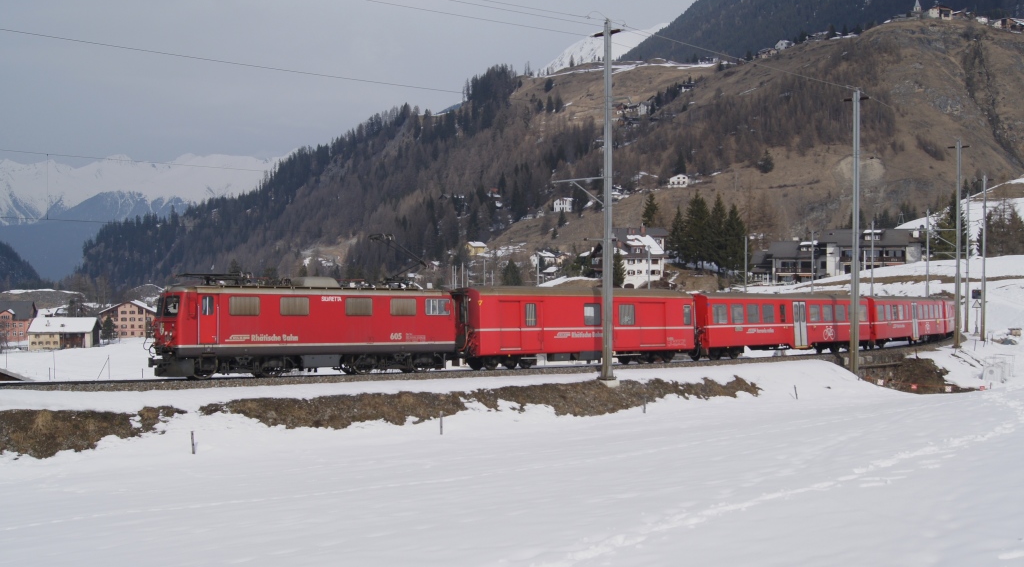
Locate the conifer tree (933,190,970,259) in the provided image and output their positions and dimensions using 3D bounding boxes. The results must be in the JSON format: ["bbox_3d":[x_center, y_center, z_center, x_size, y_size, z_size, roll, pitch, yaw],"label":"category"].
[{"bbox_3d":[91.272,-12.018,195.000,7.300,14.600,7.300,0,1,0],"label":"conifer tree"}]

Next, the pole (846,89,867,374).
[{"bbox_3d":[19.870,-2.950,54.200,0.500,16.300,0.500,1,2,45],"label":"pole"}]

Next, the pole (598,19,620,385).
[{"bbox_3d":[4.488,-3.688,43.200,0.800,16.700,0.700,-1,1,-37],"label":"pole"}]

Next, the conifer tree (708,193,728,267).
[{"bbox_3d":[51.740,-13.030,235.000,5.300,19.000,5.300,0,1,0],"label":"conifer tree"}]

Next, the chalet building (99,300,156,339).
[{"bbox_3d":[-150.000,14.200,371.000,22.000,14.500,18.000,0,1,-12],"label":"chalet building"}]

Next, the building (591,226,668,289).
[{"bbox_3d":[30.820,-6.560,246.000,18.500,15.500,13.500,0,1,12],"label":"building"}]

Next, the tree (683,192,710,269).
[{"bbox_3d":[40.271,-11.465,205.000,6.000,17.000,6.000,0,1,0],"label":"tree"}]

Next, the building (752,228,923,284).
[{"bbox_3d":[61.962,-5.103,181.000,29.500,11.000,13.000,0,1,12],"label":"building"}]

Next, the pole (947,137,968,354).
[{"bbox_3d":[33.620,-2.980,70.700,0.500,15.600,0.500,1,1,37],"label":"pole"}]

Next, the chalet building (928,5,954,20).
[{"bbox_3d":[324.314,-205.077,710.000,12.000,9.800,12.500,0,1,-13],"label":"chalet building"}]

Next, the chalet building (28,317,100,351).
[{"bbox_3d":[-155.279,17.599,326.000,20.000,11.400,11.000,0,1,-8],"label":"chalet building"}]

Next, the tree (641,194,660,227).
[{"bbox_3d":[41.312,-21.133,280.000,5.800,11.500,5.800,0,1,0],"label":"tree"}]

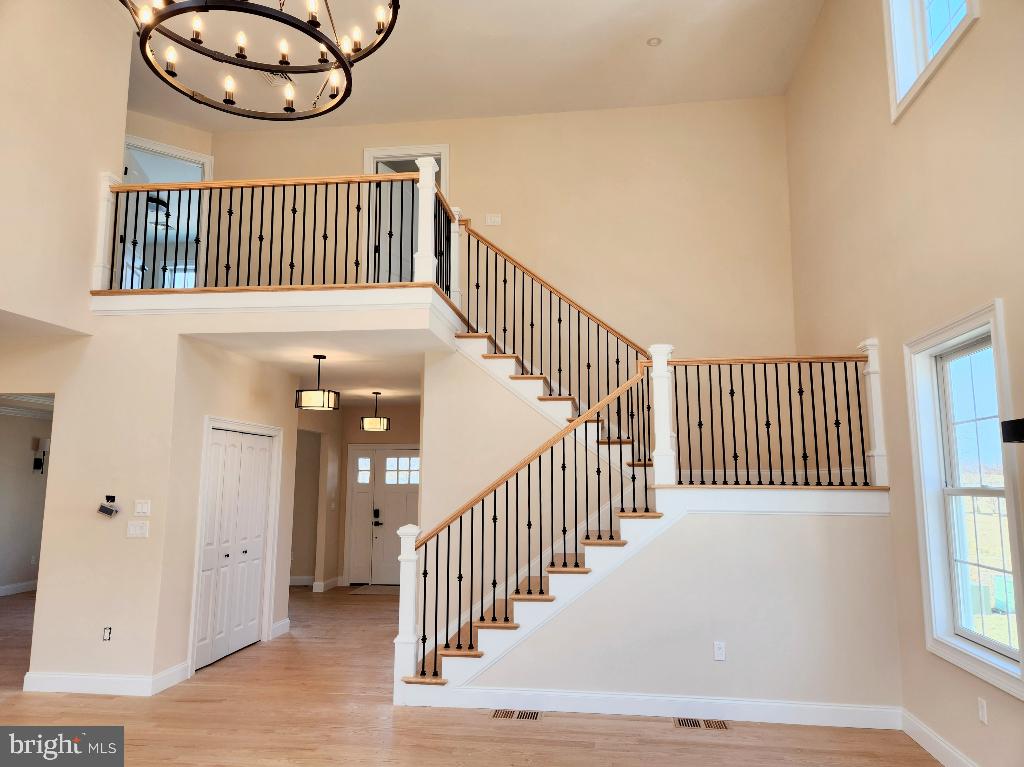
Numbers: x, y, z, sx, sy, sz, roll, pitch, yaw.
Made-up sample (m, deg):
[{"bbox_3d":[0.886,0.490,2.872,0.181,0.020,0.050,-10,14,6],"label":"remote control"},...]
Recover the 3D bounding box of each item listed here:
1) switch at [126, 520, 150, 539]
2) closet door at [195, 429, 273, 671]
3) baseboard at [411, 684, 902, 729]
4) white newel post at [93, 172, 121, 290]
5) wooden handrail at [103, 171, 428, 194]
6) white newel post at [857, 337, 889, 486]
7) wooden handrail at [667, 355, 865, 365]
[{"bbox_3d":[-2.872,1.121,5.226,0.175,0.120,0.012,0,-8,7],"label":"switch"},{"bbox_3d":[-2.567,1.470,6.326,0.040,2.020,1.200,0,-8,7],"label":"closet door"},{"bbox_3d":[0.863,2.218,4.676,3.420,0.142,0.020,0,-8,7],"label":"baseboard"},{"bbox_3d":[-3.339,-1.245,5.691,0.175,1.030,0.175,0,-8,7],"label":"white newel post"},{"bbox_3d":[-2.066,-1.641,5.603,2.680,0.058,0.062,-1,-8,7],"label":"wooden handrail"},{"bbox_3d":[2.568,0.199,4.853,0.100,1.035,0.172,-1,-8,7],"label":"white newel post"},{"bbox_3d":[1.855,-0.169,4.944,1.380,0.058,0.062,0,-8,7],"label":"wooden handrail"}]

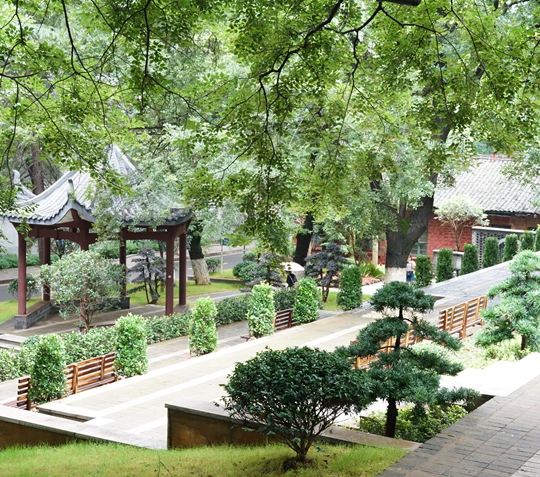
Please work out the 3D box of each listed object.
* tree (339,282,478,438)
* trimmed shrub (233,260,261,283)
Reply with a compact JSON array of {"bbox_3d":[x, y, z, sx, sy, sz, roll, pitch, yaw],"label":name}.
[{"bbox_3d":[2.263,2.040,14.805,2.239,2.640,2.100,0,5,0],"label":"tree"},{"bbox_3d":[-1.033,1.515,41.000,1.300,1.020,1.250,1,5,0],"label":"trimmed shrub"}]

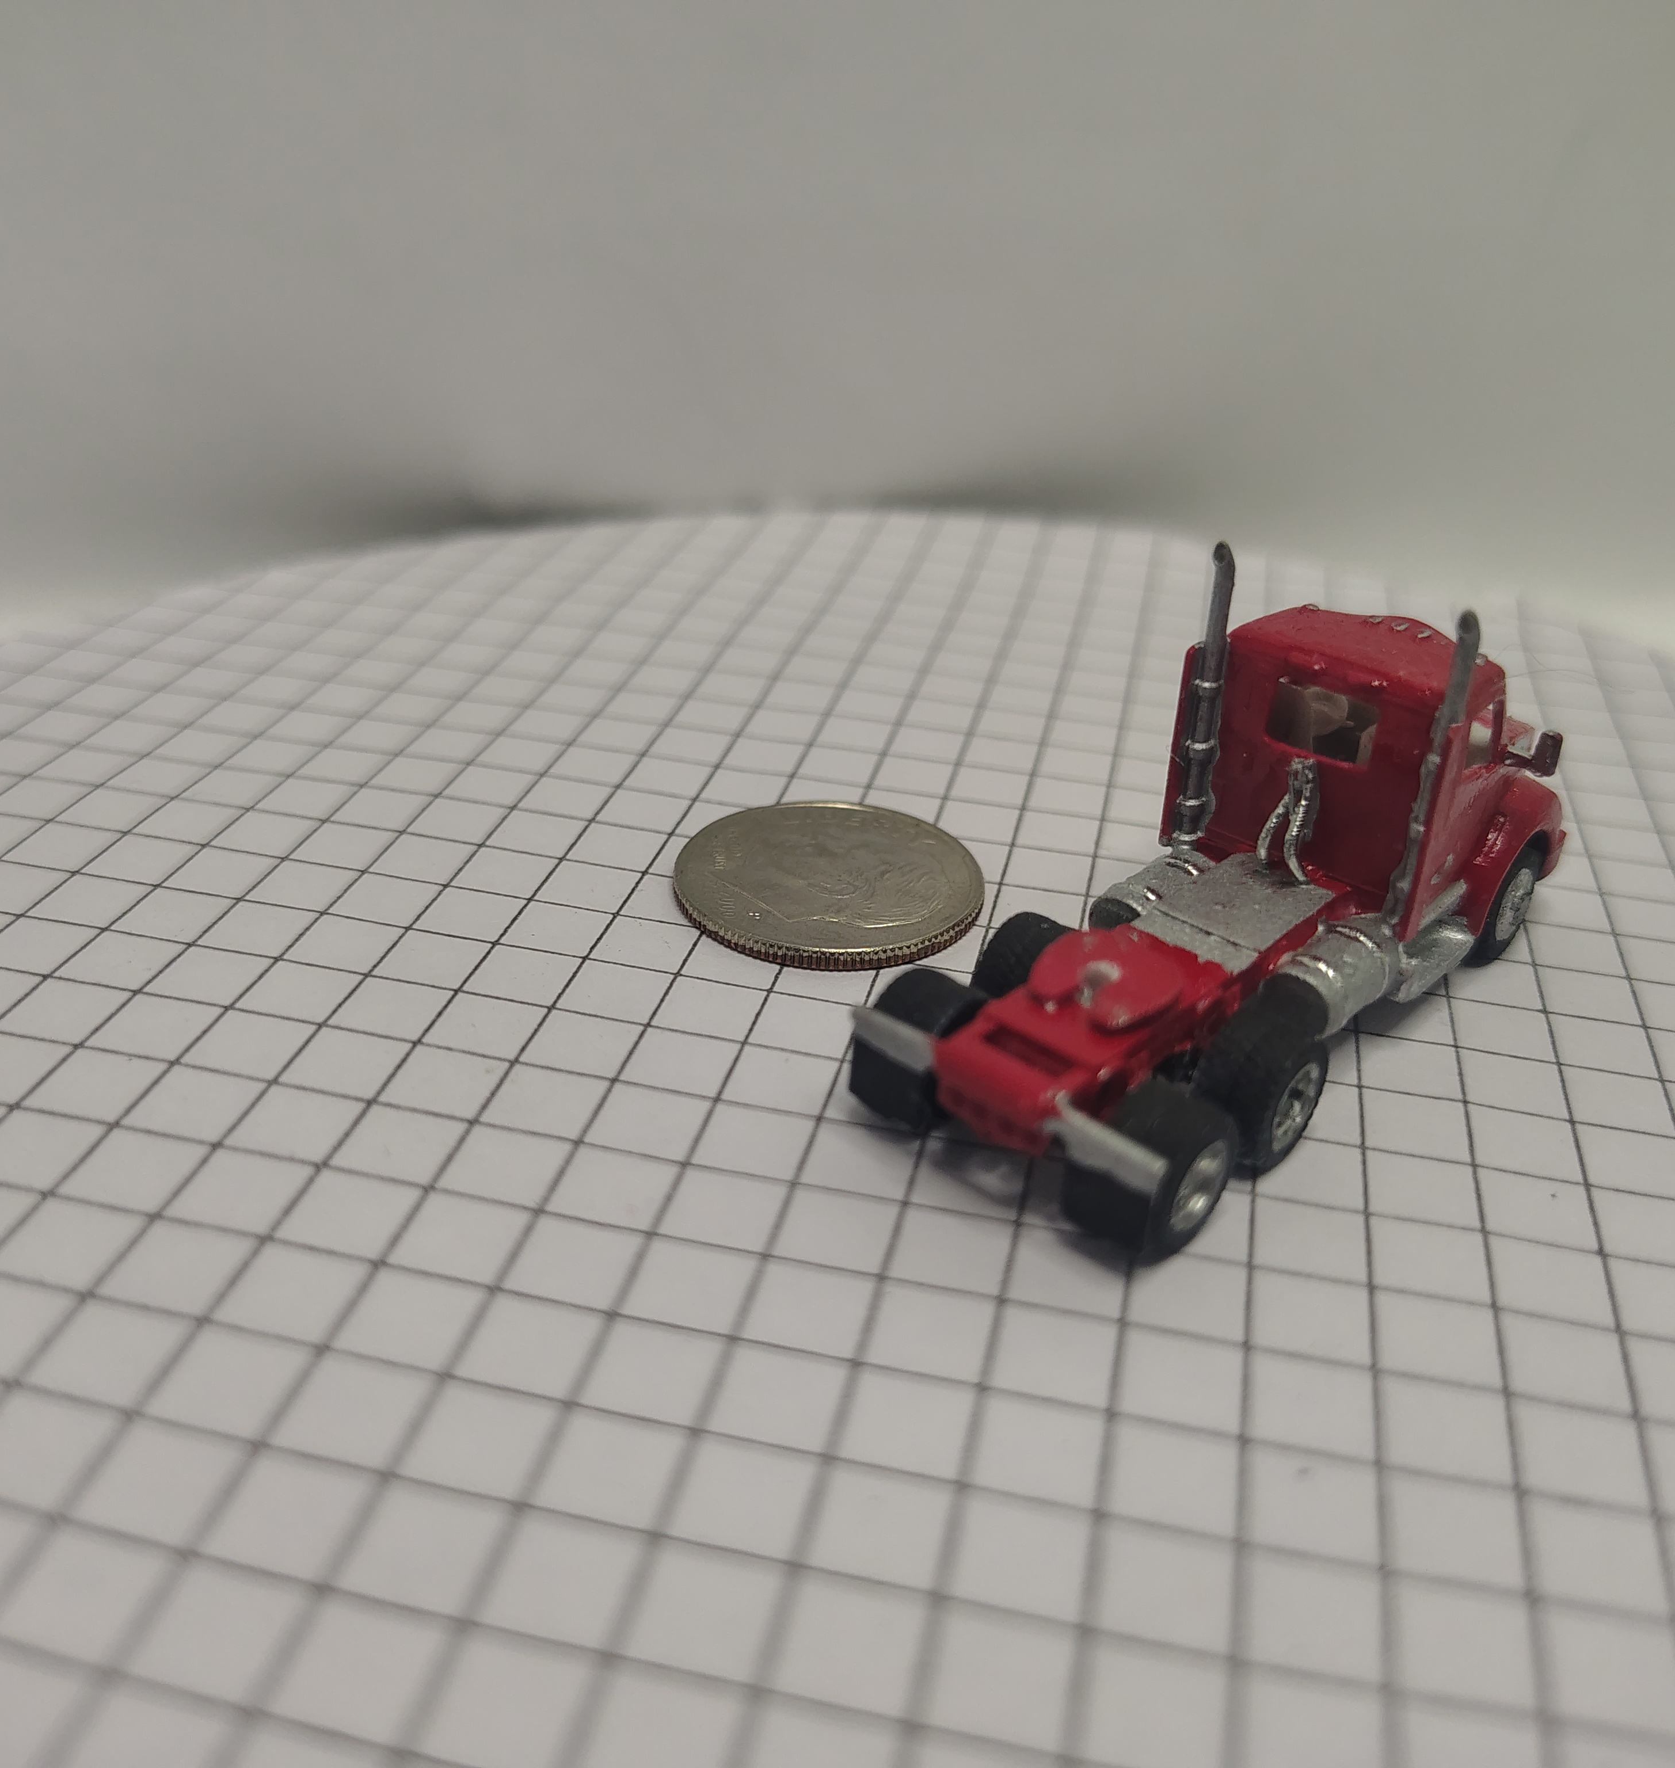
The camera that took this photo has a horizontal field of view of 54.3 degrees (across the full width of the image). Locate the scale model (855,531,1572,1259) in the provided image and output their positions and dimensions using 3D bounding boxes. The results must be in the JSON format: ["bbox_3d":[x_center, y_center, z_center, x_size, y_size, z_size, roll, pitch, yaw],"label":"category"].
[{"bbox_3d":[0.021,-0.004,0.082,0.020,0.023,0.045,26,37,33],"label":"scale model"}]

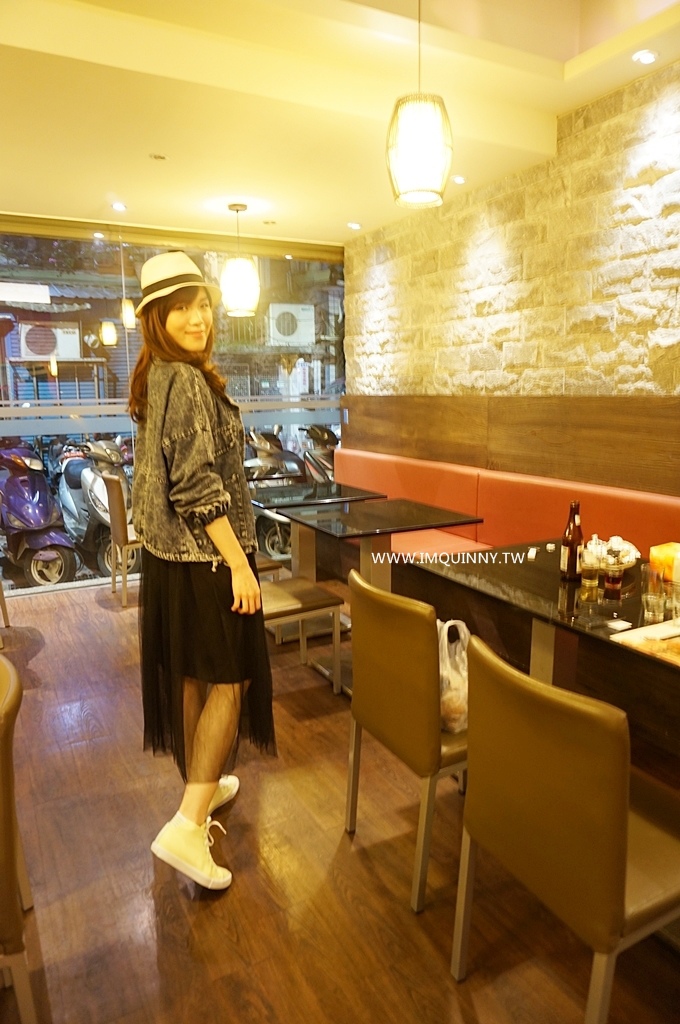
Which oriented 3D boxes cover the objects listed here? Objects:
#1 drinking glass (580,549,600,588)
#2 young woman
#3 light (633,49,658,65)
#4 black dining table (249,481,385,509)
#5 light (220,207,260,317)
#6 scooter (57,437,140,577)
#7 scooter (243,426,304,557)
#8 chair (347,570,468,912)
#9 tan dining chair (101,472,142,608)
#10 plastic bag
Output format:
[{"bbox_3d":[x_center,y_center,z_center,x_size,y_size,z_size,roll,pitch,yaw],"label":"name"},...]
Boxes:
[{"bbox_3d":[0.763,0.169,2.069,0.054,0.099,0.054,-6,11,-27],"label":"drinking glass"},{"bbox_3d":[-0.373,0.167,1.954,0.423,1.694,0.473,1,10,8],"label":"young woman"},{"bbox_3d":[1.214,-1.798,2.711,0.103,0.044,0.103,-6,11,-27],"label":"light"},{"bbox_3d":[-0.223,0.273,4.004,0.734,0.762,0.734,-6,11,-27],"label":"black dining table"},{"bbox_3d":[-0.628,-1.561,4.268,0.241,0.650,0.241,-6,11,-27],"label":"light"},{"bbox_3d":[-2.095,-0.061,5.766,0.700,1.140,1.750,-8,13,-37],"label":"scooter"},{"bbox_3d":[-0.841,-0.167,6.277,0.700,1.140,1.750,-8,12,-34],"label":"scooter"},{"bbox_3d":[0.314,0.594,1.972,0.468,0.830,0.419,-6,11,-27],"label":"chair"},{"bbox_3d":[-1.273,0.151,4.566,0.468,0.830,0.419,-6,11,-27],"label":"tan dining chair"},{"bbox_3d":[0.312,0.445,1.861,0.138,0.305,0.148,-6,11,-27],"label":"plastic bag"}]

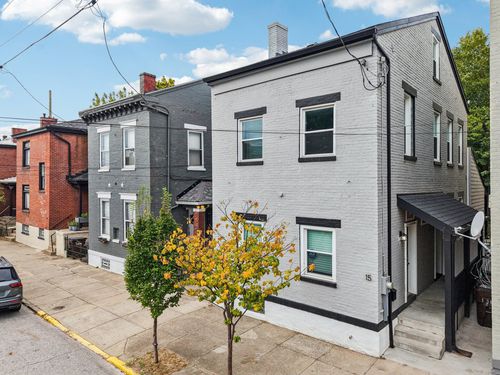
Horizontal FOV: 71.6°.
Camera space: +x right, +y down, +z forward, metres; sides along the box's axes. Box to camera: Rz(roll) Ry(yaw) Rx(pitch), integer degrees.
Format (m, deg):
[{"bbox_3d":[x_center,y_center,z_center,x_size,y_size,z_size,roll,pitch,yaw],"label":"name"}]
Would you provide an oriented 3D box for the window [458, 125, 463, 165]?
[{"bbox_3d":[8.597,-1.726,14.227,0.120,1.606,0.977,0,1,41],"label":"window"}]

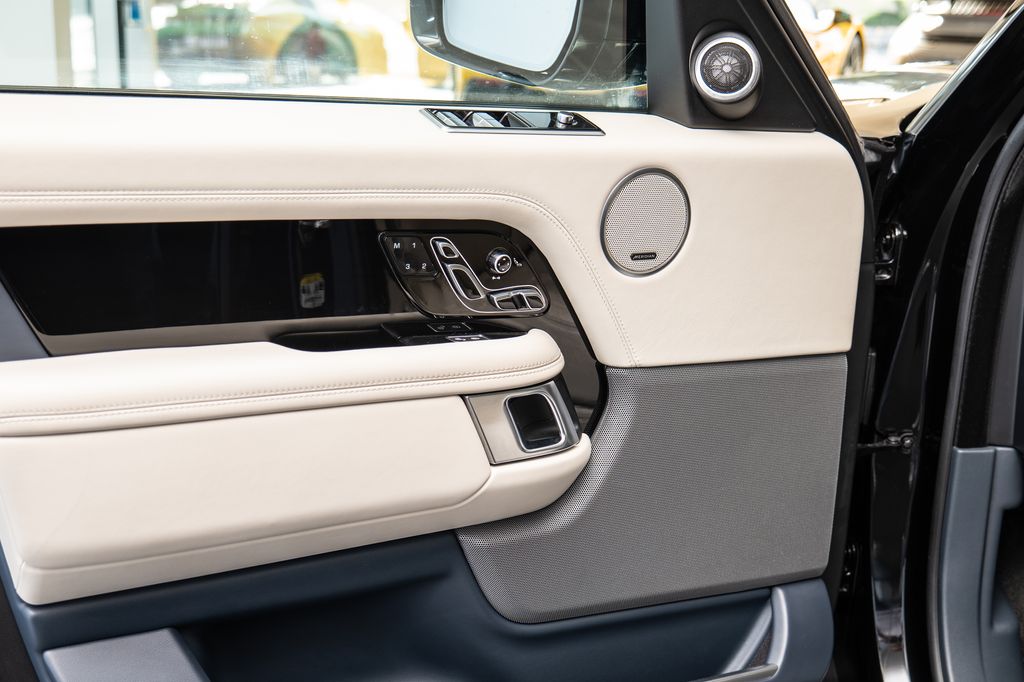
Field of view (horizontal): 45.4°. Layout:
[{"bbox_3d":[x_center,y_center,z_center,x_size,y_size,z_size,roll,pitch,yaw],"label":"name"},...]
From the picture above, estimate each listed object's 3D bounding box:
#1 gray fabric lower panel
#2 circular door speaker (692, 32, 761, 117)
[{"bbox_3d":[0.153,0.146,1.283,0.455,0.272,0.060,-5,18,-25],"label":"gray fabric lower panel"},{"bbox_3d":[0.216,-0.265,1.216,0.067,0.069,0.051,6,-2,12],"label":"circular door speaker"}]

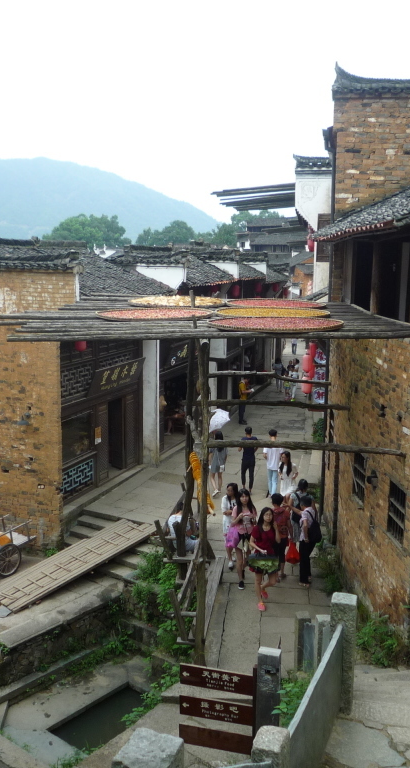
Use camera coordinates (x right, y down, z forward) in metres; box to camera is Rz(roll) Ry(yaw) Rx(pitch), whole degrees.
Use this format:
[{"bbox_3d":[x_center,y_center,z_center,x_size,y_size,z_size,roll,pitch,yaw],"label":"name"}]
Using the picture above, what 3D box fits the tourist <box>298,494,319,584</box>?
[{"bbox_3d":[1.789,2.650,12.743,0.400,1.580,0.460,3,8,20],"label":"tourist"}]

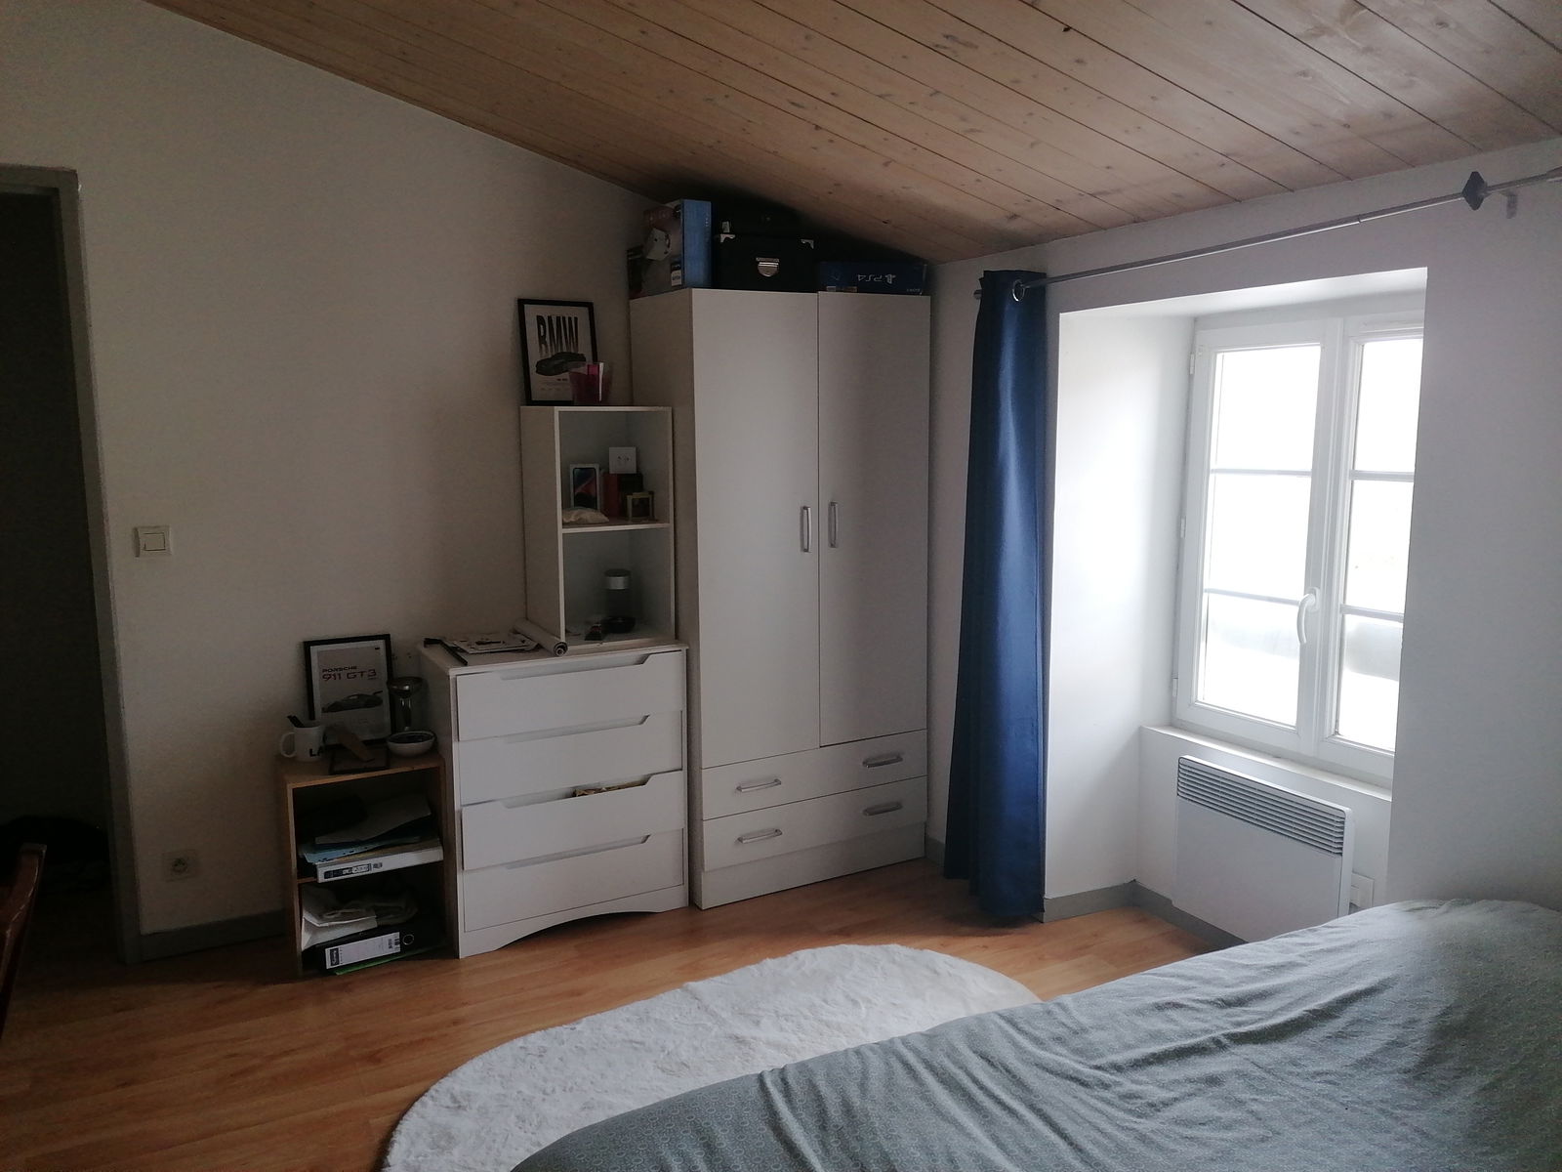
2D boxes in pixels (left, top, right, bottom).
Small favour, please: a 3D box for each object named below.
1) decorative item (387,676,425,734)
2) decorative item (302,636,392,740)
[{"bbox_3d":[-1.072,0.367,3.485,0.105,0.180,0.105,-5,10,-28],"label":"decorative item"},{"bbox_3d":[-1.239,0.308,3.517,0.232,0.320,0.020,-5,1,-29],"label":"decorative item"}]

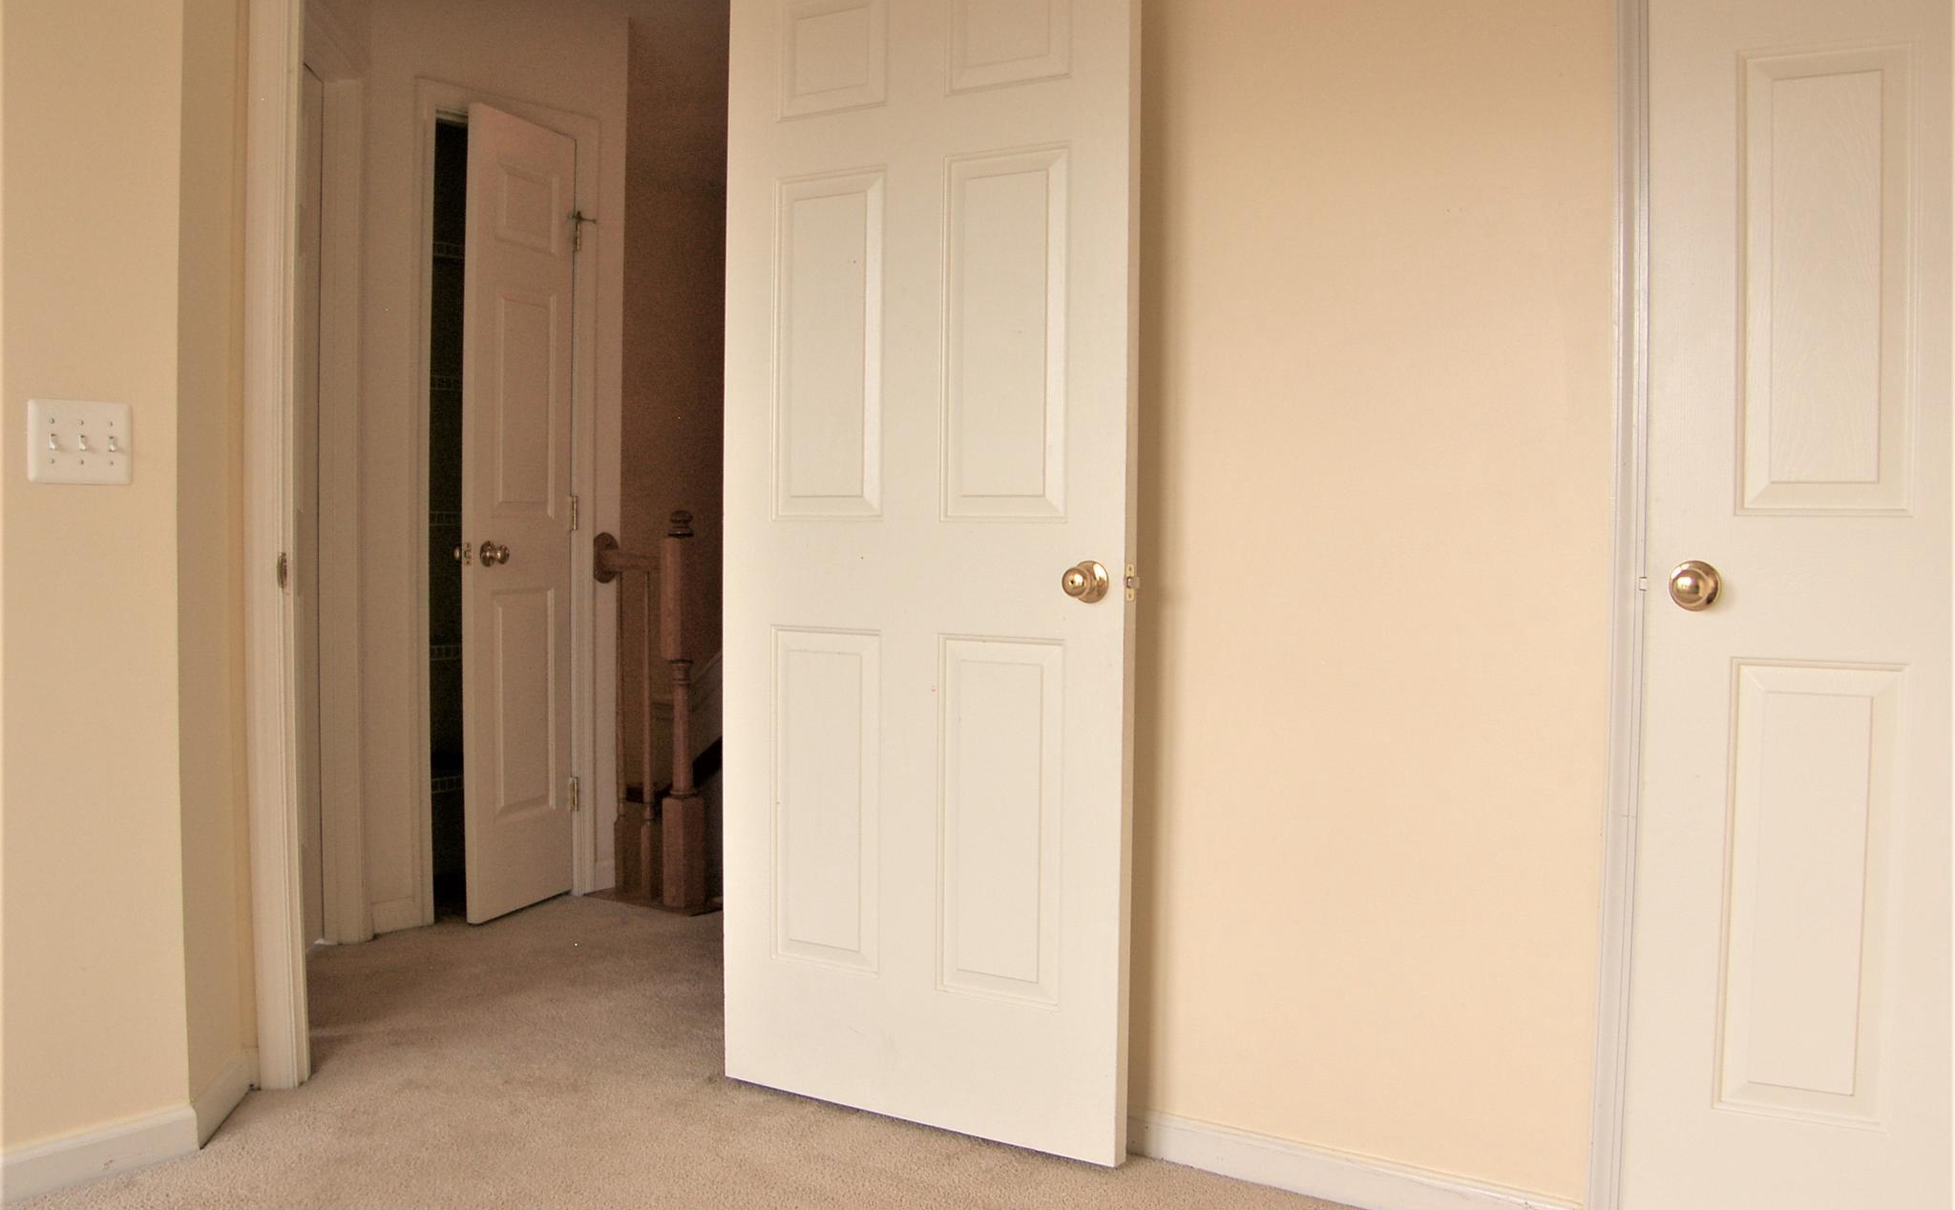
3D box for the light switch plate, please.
[{"bbox_3d":[-1.320,-0.240,2.325,0.014,0.120,0.162,2,3,36],"label":"light switch plate"}]

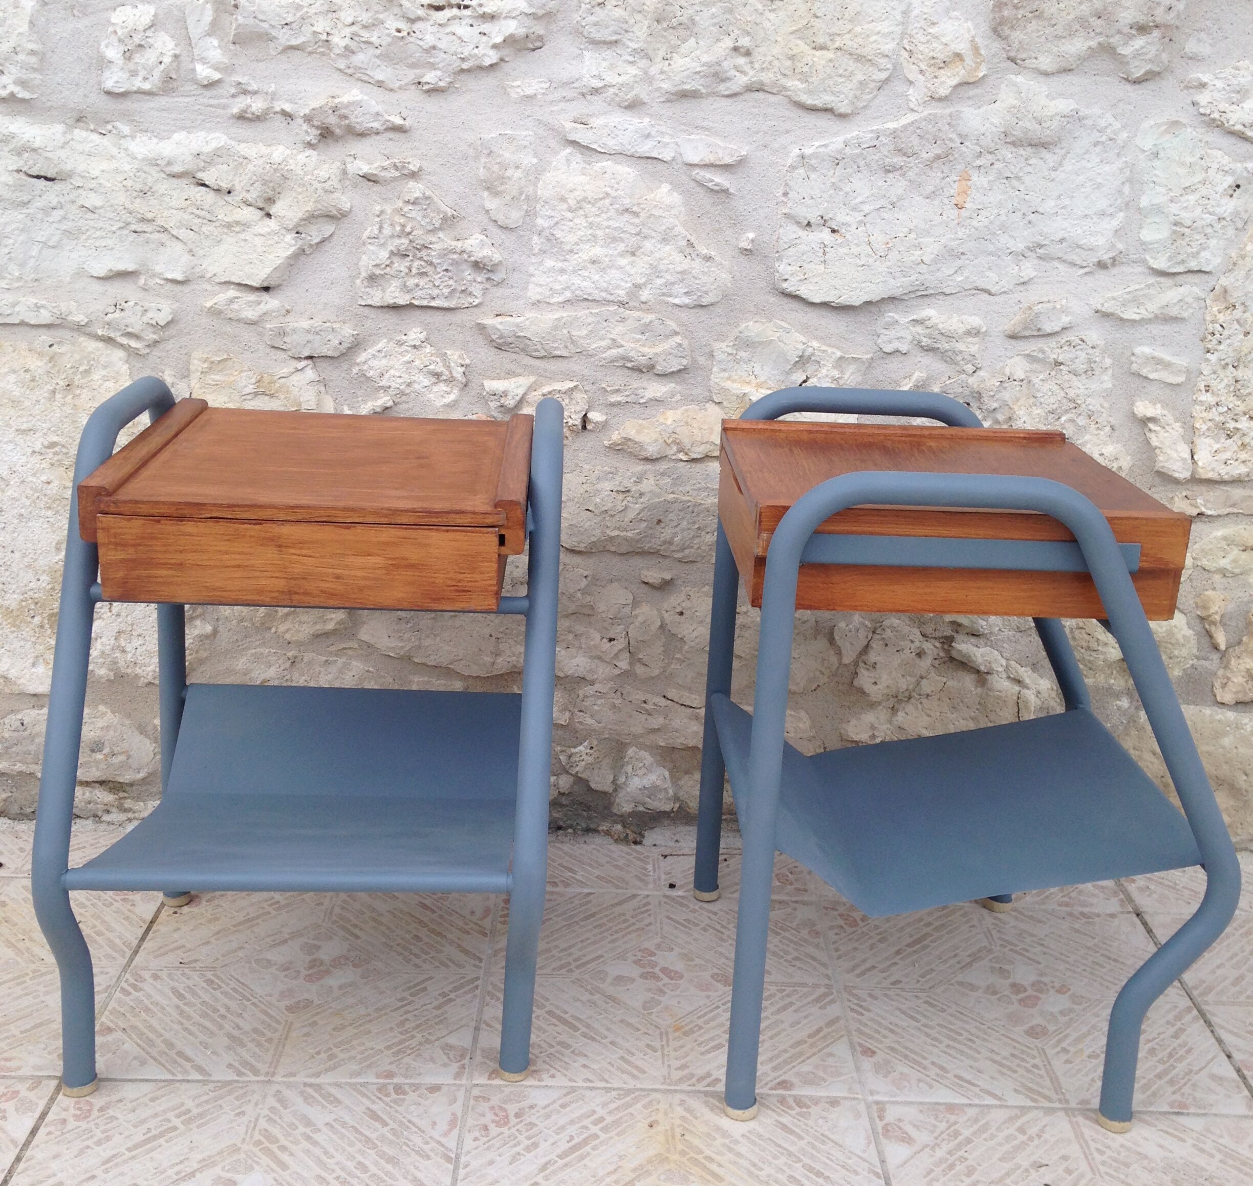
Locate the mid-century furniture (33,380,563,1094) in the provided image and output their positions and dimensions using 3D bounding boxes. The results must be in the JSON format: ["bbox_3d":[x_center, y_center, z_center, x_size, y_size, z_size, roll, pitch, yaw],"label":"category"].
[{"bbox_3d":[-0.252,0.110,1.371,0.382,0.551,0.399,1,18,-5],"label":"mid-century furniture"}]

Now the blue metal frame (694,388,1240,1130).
[{"bbox_3d":[0.283,0.120,1.413,0.399,0.551,0.382,2,18,-3],"label":"blue metal frame"}]

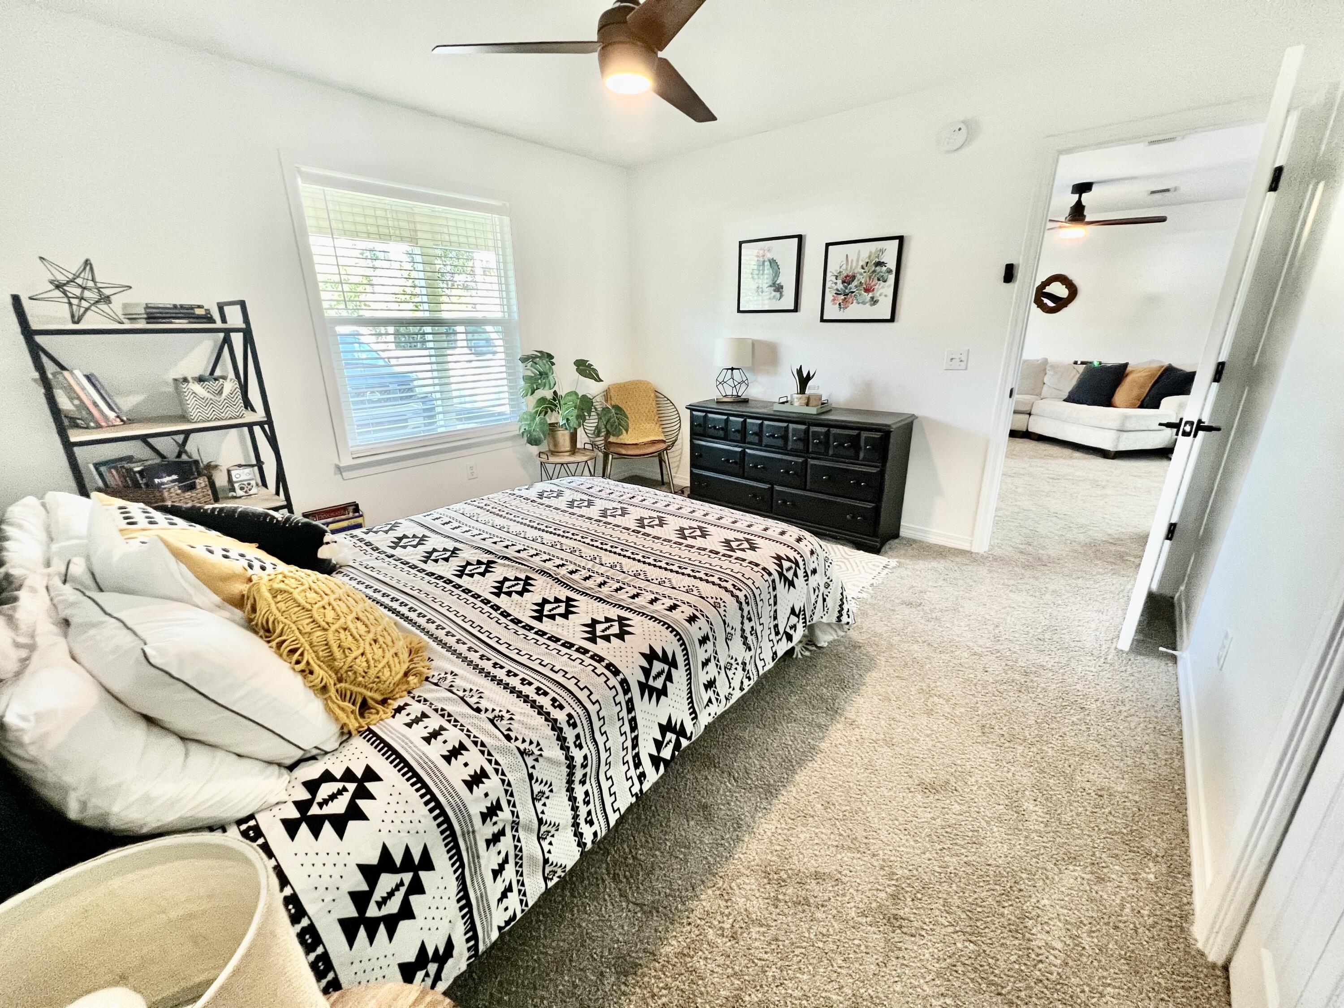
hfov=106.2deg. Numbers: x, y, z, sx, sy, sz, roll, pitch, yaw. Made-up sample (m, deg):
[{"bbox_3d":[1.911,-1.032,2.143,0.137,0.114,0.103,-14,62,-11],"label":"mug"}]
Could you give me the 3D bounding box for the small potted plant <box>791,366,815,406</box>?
[{"bbox_3d":[0.864,-0.760,3.323,0.140,0.250,0.130,14,23,39],"label":"small potted plant"}]

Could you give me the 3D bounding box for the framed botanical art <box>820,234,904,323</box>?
[{"bbox_3d":[1.151,-1.367,3.108,0.475,0.470,0.025,14,23,39],"label":"framed botanical art"}]

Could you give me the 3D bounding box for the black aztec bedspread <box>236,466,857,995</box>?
[{"bbox_3d":[-0.534,0.346,1.829,1.600,0.380,1.730,14,23,39],"label":"black aztec bedspread"}]

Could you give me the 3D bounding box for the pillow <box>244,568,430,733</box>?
[{"bbox_3d":[-0.768,0.292,1.183,0.500,0.160,0.310,22,-4,35],"label":"pillow"}]

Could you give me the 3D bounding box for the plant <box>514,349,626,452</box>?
[{"bbox_3d":[-0.658,-0.699,3.522,0.740,0.740,0.620,-1,18,0],"label":"plant"}]

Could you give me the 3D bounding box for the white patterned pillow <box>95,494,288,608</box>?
[{"bbox_3d":[-1.060,0.156,1.178,0.470,0.440,0.160,11,56,33],"label":"white patterned pillow"}]

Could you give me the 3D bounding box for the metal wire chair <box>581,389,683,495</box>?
[{"bbox_3d":[-0.298,-0.504,4.199,0.780,0.820,0.640,-4,18,-11],"label":"metal wire chair"}]

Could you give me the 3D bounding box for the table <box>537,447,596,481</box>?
[{"bbox_3d":[-0.727,-0.144,3.677,0.430,0.470,0.430,-1,18,0],"label":"table"}]

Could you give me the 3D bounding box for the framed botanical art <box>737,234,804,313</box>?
[{"bbox_3d":[0.659,-1.570,3.483,0.482,0.470,0.025,14,23,39],"label":"framed botanical art"}]

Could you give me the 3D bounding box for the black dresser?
[{"bbox_3d":[0.784,-0.252,3.481,1.500,0.757,0.400,15,24,40],"label":"black dresser"}]

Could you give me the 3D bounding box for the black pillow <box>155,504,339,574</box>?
[{"bbox_3d":[-1.327,0.096,1.536,0.480,0.470,0.170,15,67,40],"label":"black pillow"}]

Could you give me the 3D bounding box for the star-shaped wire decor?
[{"bbox_3d":[-2.207,-0.786,1.888,0.200,0.220,0.260,14,23,39],"label":"star-shaped wire decor"}]

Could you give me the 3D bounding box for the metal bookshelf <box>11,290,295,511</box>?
[{"bbox_3d":[-2.098,-0.102,2.228,0.360,1.480,0.610,14,23,39],"label":"metal bookshelf"}]

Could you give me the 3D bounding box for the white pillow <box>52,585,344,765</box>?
[{"bbox_3d":[-0.893,0.231,0.958,0.570,0.460,0.190,15,55,40],"label":"white pillow"}]

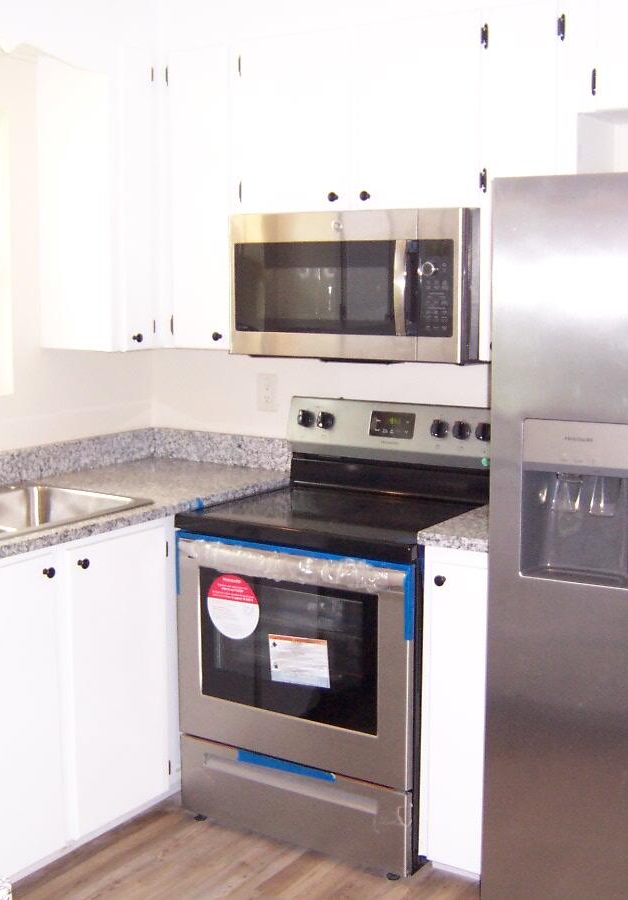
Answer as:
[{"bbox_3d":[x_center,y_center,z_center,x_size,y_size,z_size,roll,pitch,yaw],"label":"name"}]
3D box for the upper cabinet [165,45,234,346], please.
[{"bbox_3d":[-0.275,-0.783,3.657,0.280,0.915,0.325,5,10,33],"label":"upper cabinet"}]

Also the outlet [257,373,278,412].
[{"bbox_3d":[-0.161,-0.193,3.860,0.079,0.123,0.008,5,10,33],"label":"outlet"}]

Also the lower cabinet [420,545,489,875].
[{"bbox_3d":[0.552,0.654,3.143,0.262,0.900,0.625,5,10,33],"label":"lower cabinet"}]

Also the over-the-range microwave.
[{"bbox_3d":[0.176,-0.478,3.329,0.757,0.405,0.430,5,10,33],"label":"over-the-range microwave"}]

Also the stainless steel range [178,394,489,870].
[{"bbox_3d":[0.090,0.480,3.349,0.758,1.190,0.685,5,10,33],"label":"stainless steel range"}]

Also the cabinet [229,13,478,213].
[{"bbox_3d":[0.187,-0.942,3.330,0.815,0.510,0.325,5,10,33],"label":"cabinet"}]

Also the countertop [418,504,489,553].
[{"bbox_3d":[0.549,0.194,3.069,0.267,0.037,0.638,5,10,33],"label":"countertop"}]

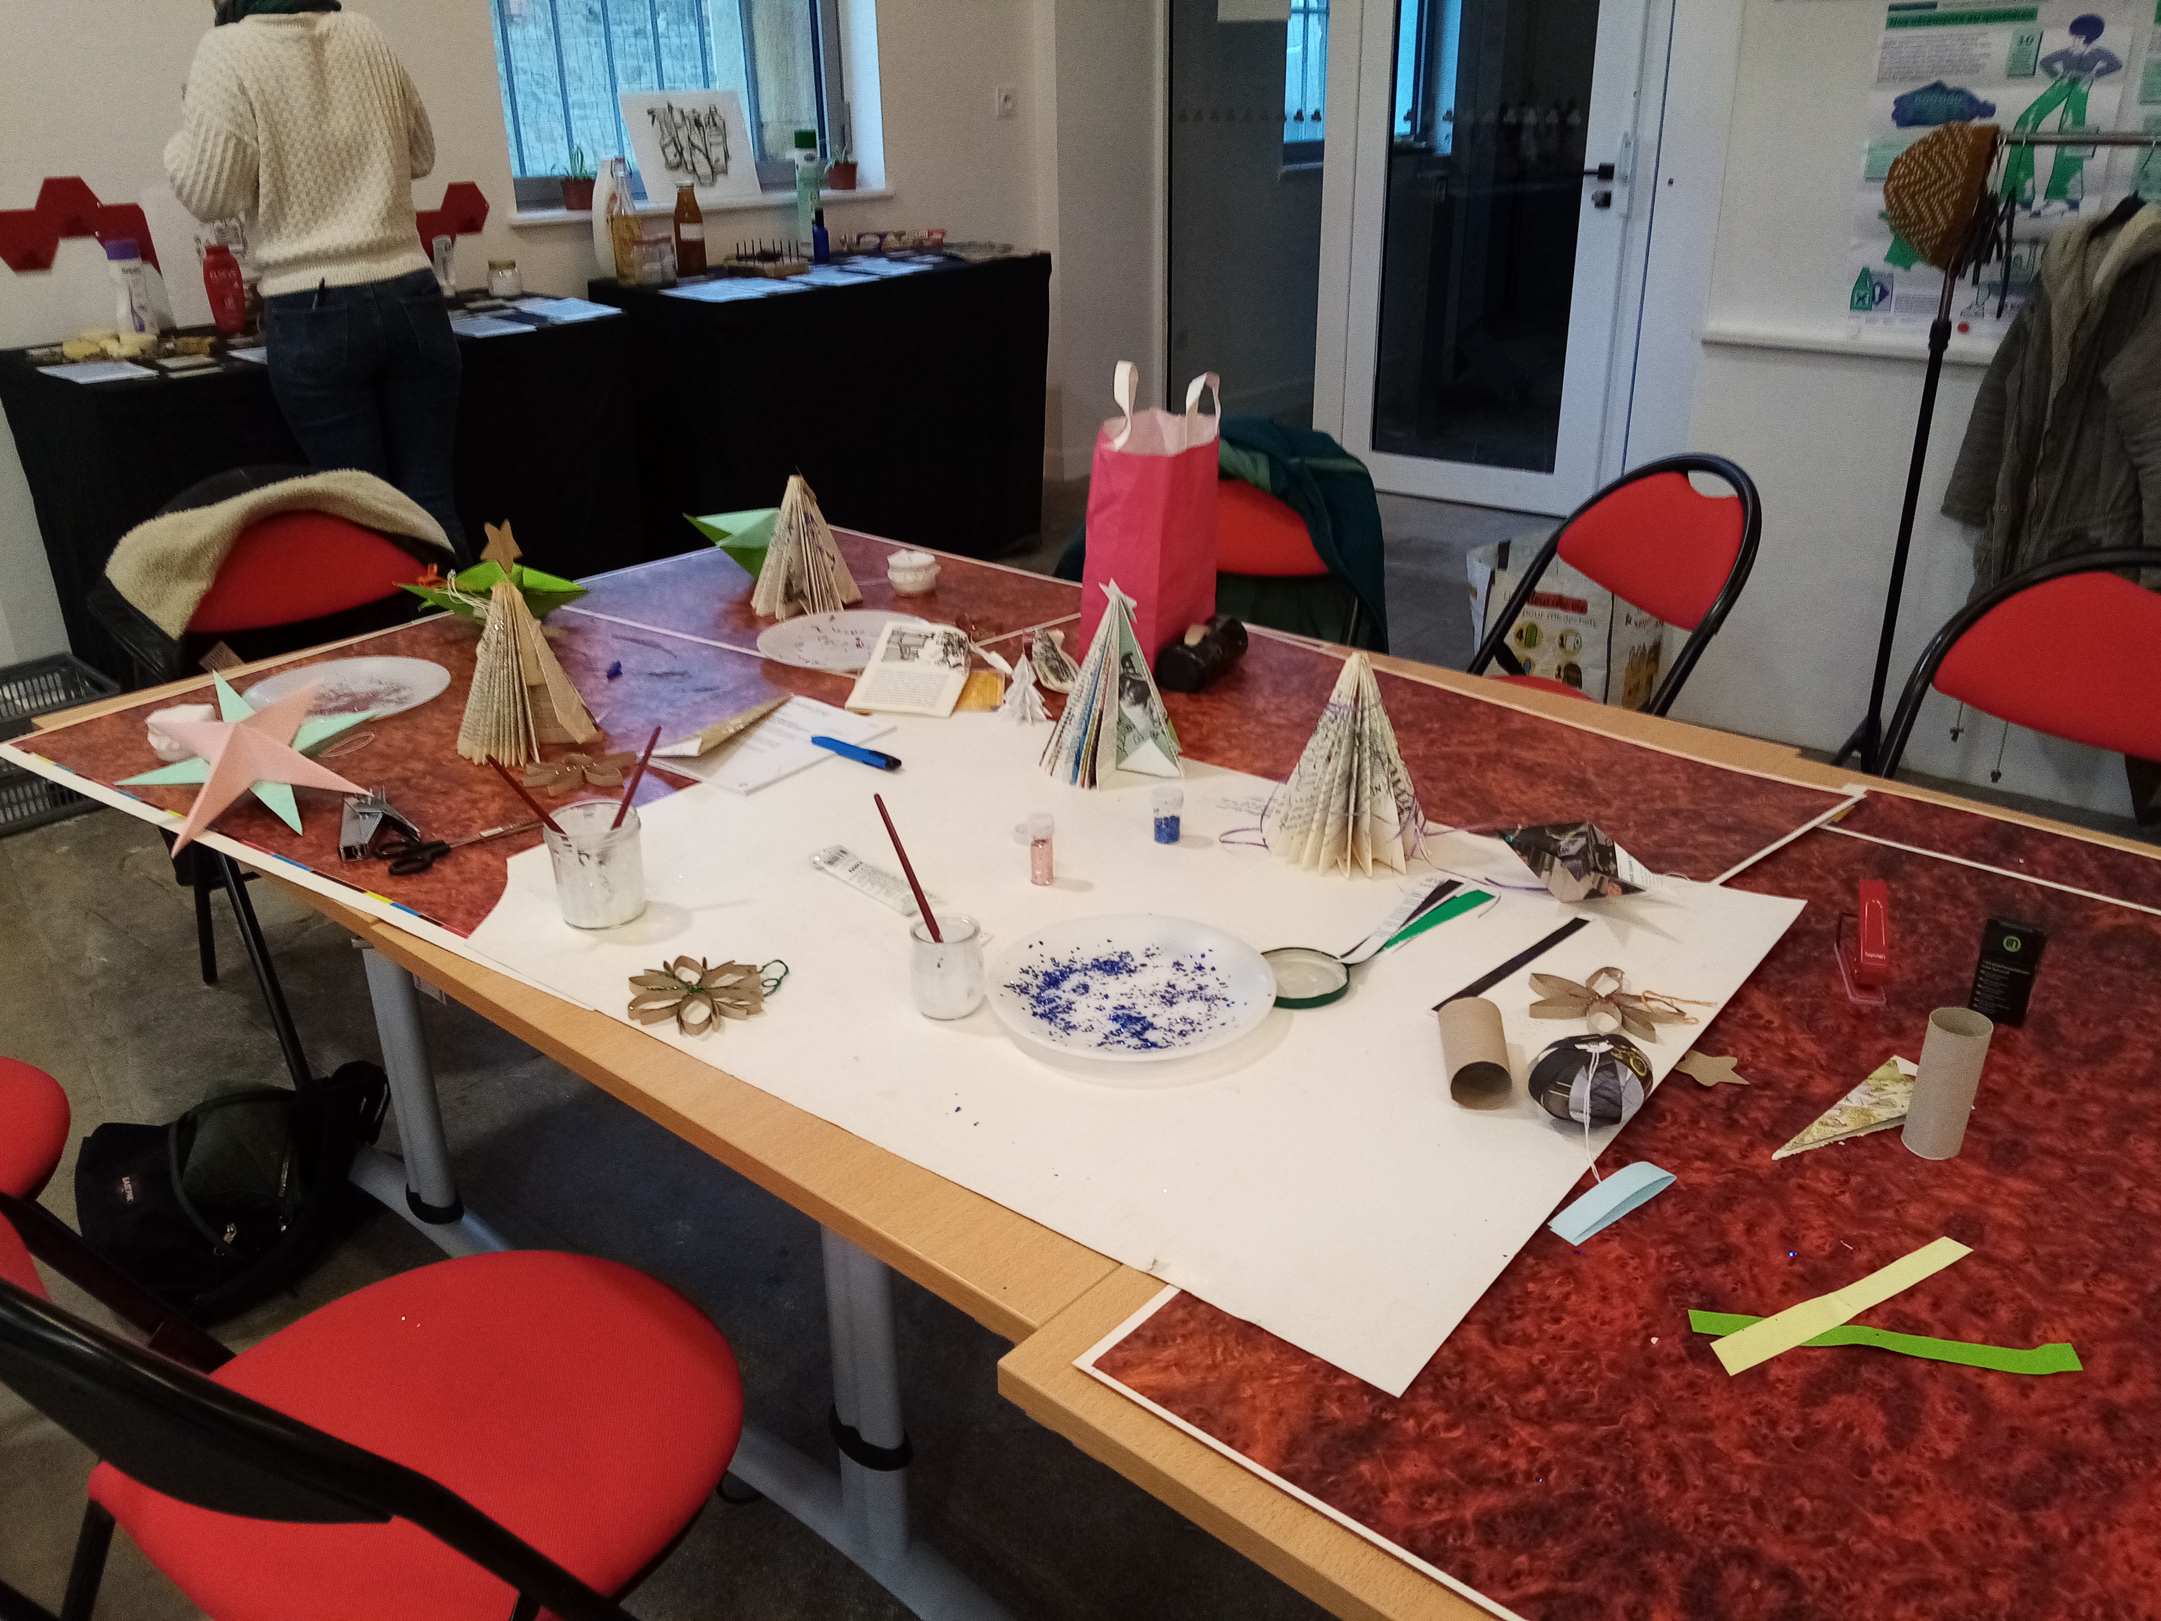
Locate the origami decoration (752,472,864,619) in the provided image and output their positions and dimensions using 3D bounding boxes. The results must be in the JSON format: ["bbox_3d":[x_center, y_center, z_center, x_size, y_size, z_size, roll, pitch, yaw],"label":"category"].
[{"bbox_3d":[-0.416,-0.401,2.418,0.165,0.195,0.157,-1,23,0],"label":"origami decoration"}]

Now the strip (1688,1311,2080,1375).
[{"bbox_3d":[0.466,0.306,0.942,0.212,0.008,0.025,3,25,9],"label":"strip"}]

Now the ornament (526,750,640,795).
[{"bbox_3d":[-0.544,-0.043,1.765,0.119,0.015,0.087,-9,25,-17],"label":"ornament"}]

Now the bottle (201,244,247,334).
[{"bbox_3d":[-2.112,-1.279,3.988,0.080,0.197,0.050,-18,29,-32],"label":"bottle"}]

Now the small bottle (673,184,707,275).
[{"bbox_3d":[-1.064,-1.565,4.371,0.082,0.226,0.082,17,29,35],"label":"small bottle"}]

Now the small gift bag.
[{"bbox_3d":[0.093,-0.379,2.139,0.120,0.358,0.175,14,27,31],"label":"small gift bag"}]

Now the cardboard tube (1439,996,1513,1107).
[{"bbox_3d":[0.290,0.177,1.195,0.043,0.043,0.093,2,24,7],"label":"cardboard tube"}]

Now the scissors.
[{"bbox_3d":[-0.605,0.028,1.615,0.177,0.012,0.076,-14,27,-26],"label":"scissors"}]

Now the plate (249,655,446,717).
[{"bbox_3d":[-0.931,-0.148,2.071,0.240,0.022,0.240,-1,23,0],"label":"plate"}]

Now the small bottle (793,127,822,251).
[{"bbox_3d":[-0.771,-1.734,4.571,0.066,0.341,0.064,-14,27,-27],"label":"small bottle"}]

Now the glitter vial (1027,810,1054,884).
[{"bbox_3d":[-0.037,0.037,1.544,0.024,0.066,0.024,-1,23,0],"label":"glitter vial"}]

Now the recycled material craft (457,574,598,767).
[{"bbox_3d":[-0.628,-0.163,1.823,0.155,0.190,0.150,-10,26,-18],"label":"recycled material craft"}]

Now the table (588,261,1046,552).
[{"bbox_3d":[-0.753,-1.208,5.081,0.605,0.909,1.255,21,32,40],"label":"table"}]

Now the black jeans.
[{"bbox_3d":[-1.288,-0.524,3.114,0.380,1.018,0.290,-21,31,-38],"label":"black jeans"}]

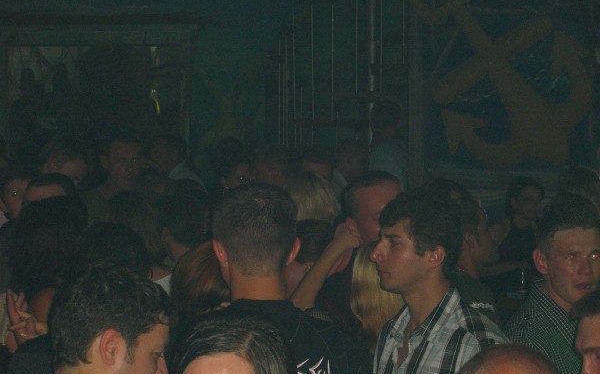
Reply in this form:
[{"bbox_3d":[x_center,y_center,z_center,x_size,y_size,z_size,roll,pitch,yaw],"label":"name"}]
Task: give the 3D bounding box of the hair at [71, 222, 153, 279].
[{"bbox_3d":[-0.429,0.163,4.500,0.185,0.190,0.210,0,3,0],"label":"hair"}]

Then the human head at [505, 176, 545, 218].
[{"bbox_3d":[1.022,0.045,9.000,0.180,0.200,0.200,-1,3,-27],"label":"human head"}]

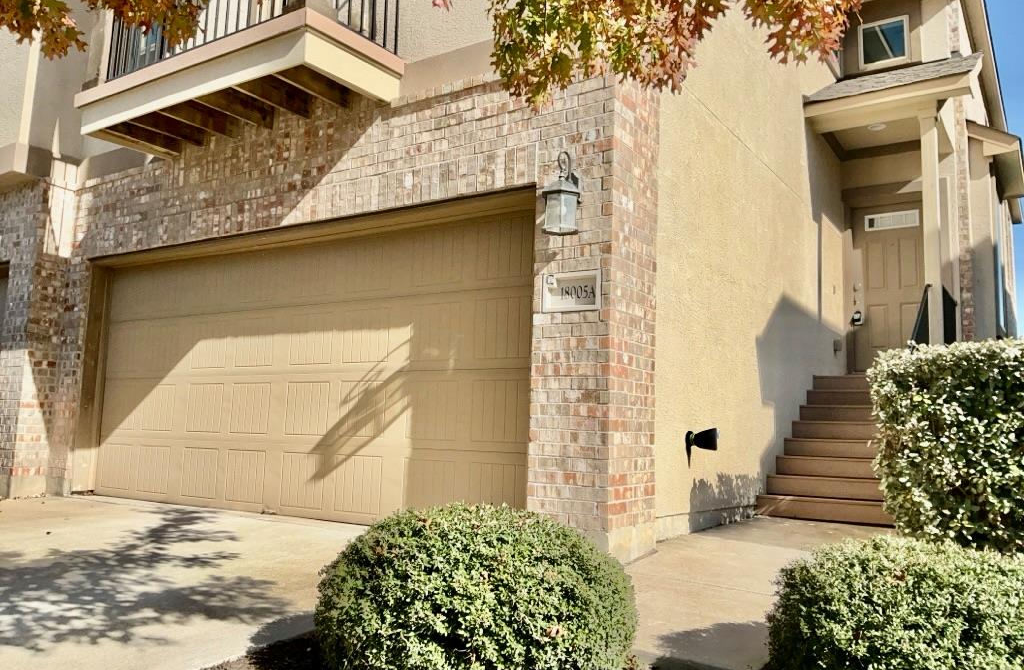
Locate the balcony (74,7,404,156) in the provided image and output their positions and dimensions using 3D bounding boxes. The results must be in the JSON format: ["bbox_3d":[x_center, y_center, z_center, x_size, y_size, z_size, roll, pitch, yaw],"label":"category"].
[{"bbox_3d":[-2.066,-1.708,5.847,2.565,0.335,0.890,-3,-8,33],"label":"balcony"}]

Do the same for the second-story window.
[{"bbox_3d":[4.904,-3.854,10.539,0.615,0.605,0.100,-3,-8,33],"label":"second-story window"}]

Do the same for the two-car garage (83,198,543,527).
[{"bbox_3d":[-1.806,0.327,6.214,4.890,2.140,0.070,-3,-8,33],"label":"two-car garage"}]

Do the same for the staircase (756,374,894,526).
[{"bbox_3d":[3.229,0.982,7.570,1.150,1.325,2.300,-3,-8,33],"label":"staircase"}]

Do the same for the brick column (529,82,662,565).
[{"bbox_3d":[0.514,-0.138,4.848,0.515,2.895,0.640,-3,-8,33],"label":"brick column"}]

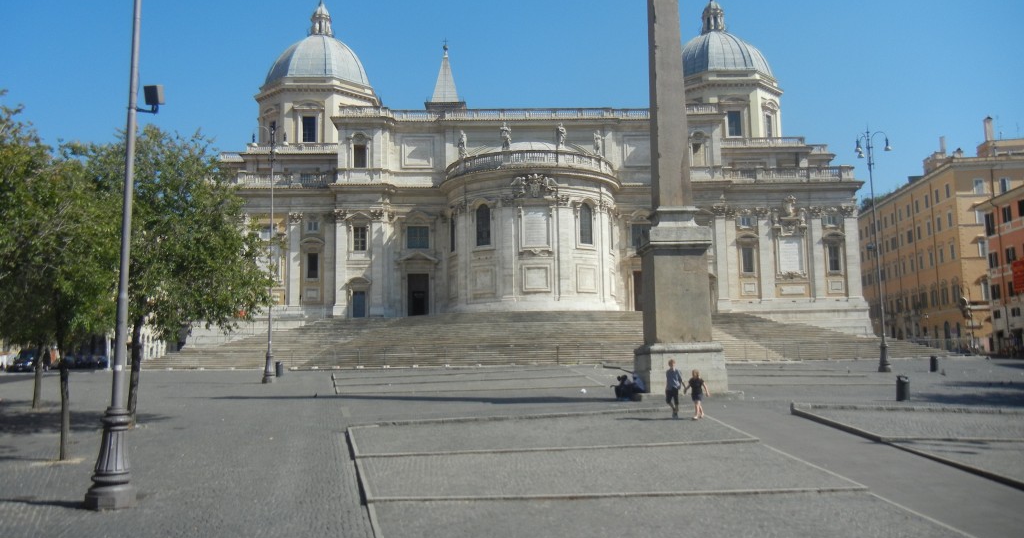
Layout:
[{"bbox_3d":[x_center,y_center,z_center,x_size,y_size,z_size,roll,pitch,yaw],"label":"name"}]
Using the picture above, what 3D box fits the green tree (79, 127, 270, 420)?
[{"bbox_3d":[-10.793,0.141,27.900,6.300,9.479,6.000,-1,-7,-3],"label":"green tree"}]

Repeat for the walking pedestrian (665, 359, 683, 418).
[{"bbox_3d":[5.059,3.755,27.800,0.550,1.811,0.450,-3,-8,18],"label":"walking pedestrian"}]

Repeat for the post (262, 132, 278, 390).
[{"bbox_3d":[-13.286,-0.790,48.800,0.950,14.092,0.950,-1,-7,0],"label":"post"}]

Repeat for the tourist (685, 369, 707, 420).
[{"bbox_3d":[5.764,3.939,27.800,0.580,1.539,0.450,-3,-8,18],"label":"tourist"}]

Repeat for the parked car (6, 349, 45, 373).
[{"bbox_3d":[-35.822,6.903,66.000,1.780,1.653,4.200,1,-7,-12],"label":"parked car"}]

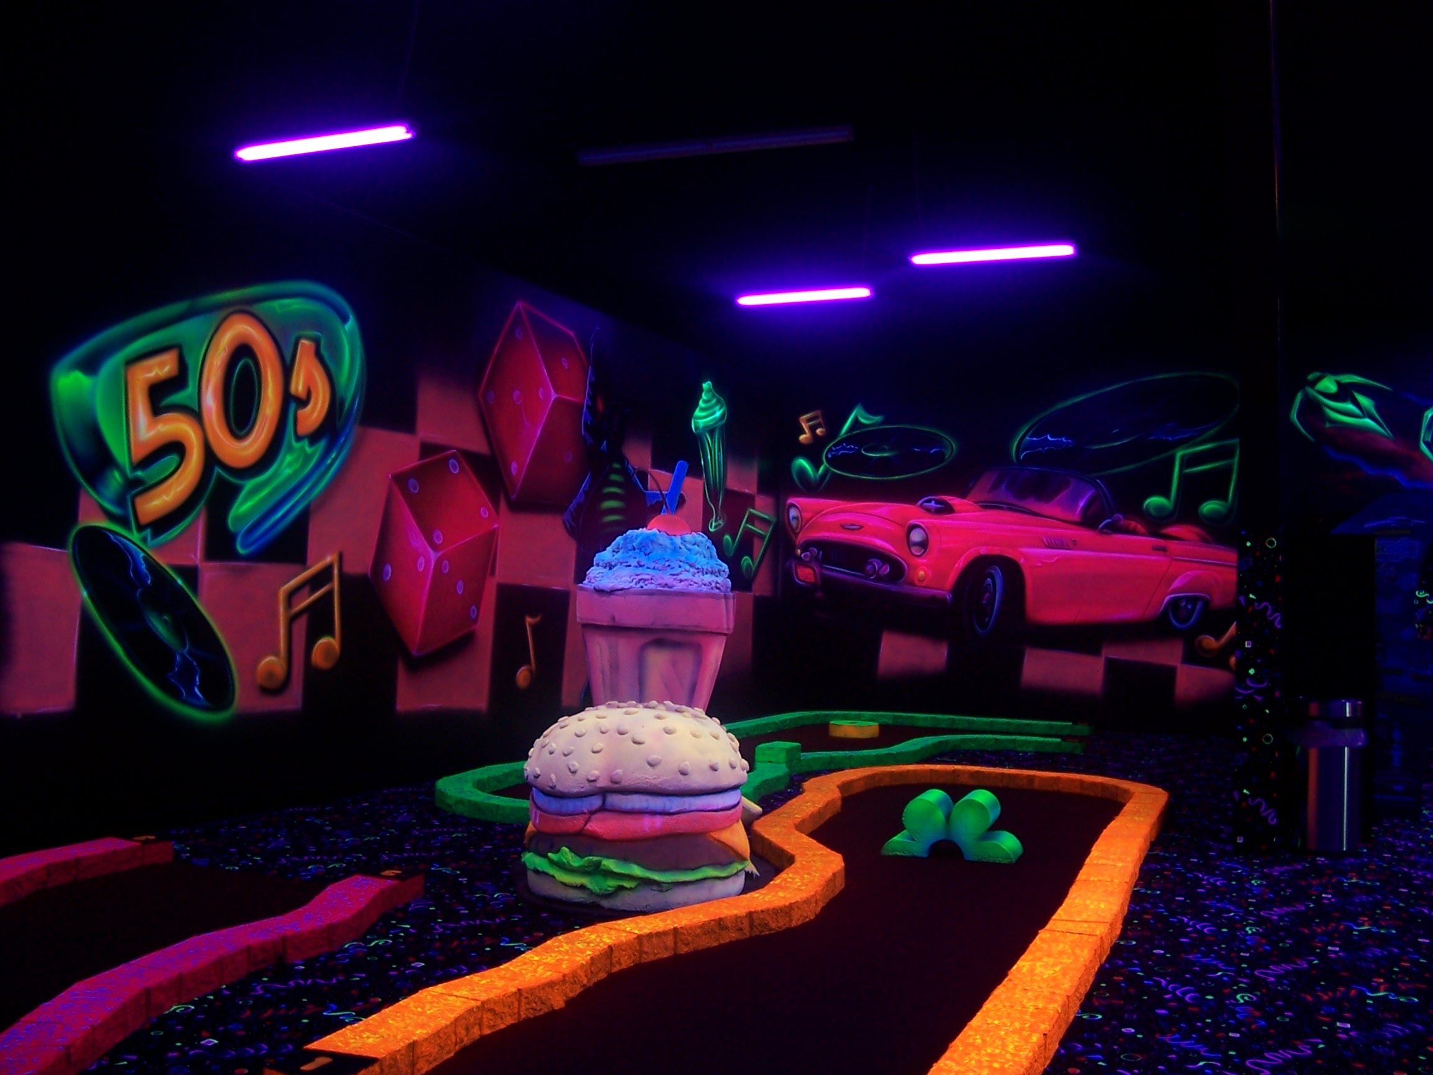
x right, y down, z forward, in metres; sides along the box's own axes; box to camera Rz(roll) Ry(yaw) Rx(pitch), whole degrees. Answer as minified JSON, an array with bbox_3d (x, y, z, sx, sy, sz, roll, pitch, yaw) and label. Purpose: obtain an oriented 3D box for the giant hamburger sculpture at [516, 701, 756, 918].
[{"bbox_3d":[-0.275,0.920,4.953,0.810,0.660,0.790,2,-3,-3],"label":"giant hamburger sculpture"}]

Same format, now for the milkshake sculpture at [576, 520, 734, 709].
[{"bbox_3d":[-0.280,0.638,6.172,0.690,1.370,0.670,2,-3,-2],"label":"milkshake sculpture"}]

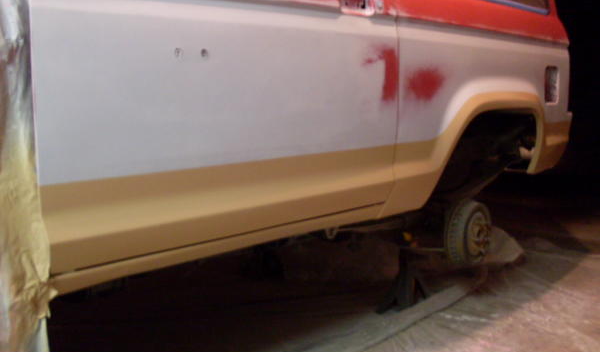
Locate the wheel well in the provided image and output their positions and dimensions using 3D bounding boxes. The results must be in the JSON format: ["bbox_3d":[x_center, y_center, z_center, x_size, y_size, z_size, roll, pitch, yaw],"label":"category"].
[{"bbox_3d":[0.638,-0.126,2.720,0.330,0.320,0.870,8,11,44],"label":"wheel well"}]

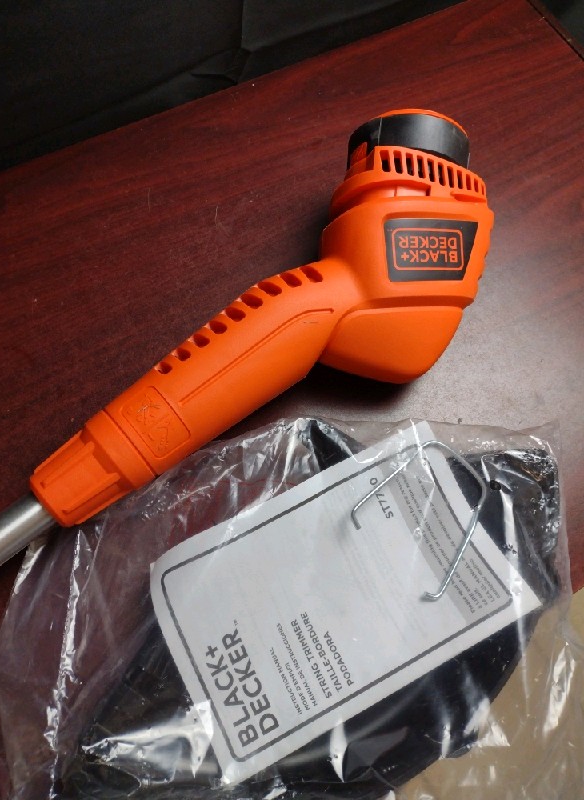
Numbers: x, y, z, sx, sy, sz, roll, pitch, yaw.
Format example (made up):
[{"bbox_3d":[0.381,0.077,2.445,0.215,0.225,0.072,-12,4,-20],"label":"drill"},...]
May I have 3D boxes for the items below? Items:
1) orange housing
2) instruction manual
[{"bbox_3d":[0.002,-0.059,0.440,0.416,0.125,0.177,-39,71,-14],"label":"orange housing"},{"bbox_3d":[0.030,0.119,0.405,0.218,0.008,0.142,-26,64,-7],"label":"instruction manual"}]

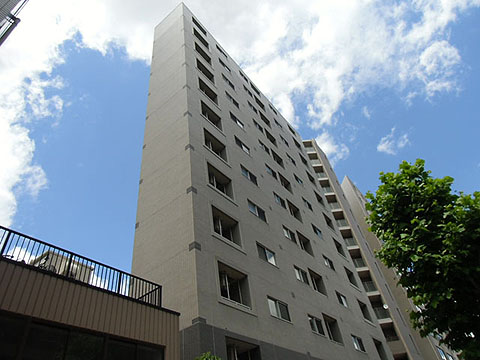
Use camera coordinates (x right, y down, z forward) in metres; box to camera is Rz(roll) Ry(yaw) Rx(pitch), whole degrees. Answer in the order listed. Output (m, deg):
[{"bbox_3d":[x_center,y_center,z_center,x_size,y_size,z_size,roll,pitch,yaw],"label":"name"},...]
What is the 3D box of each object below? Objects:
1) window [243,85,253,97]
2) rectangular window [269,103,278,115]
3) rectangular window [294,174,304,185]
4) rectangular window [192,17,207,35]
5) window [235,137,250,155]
[{"bbox_3d":[0.774,-9.041,34.024,0.180,0.863,1.367,-33,-48,22],"label":"window"},{"bbox_3d":[3.934,-7.929,38.698,0.150,0.875,1.650,-33,-48,22],"label":"rectangular window"},{"bbox_3d":[5.496,0.189,30.877,0.150,0.847,1.650,-33,-48,22],"label":"rectangular window"},{"bbox_3d":[-3.917,-14.534,31.768,0.250,1.561,1.867,-33,-48,22],"label":"rectangular window"},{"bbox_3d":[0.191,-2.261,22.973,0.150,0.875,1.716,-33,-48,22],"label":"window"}]

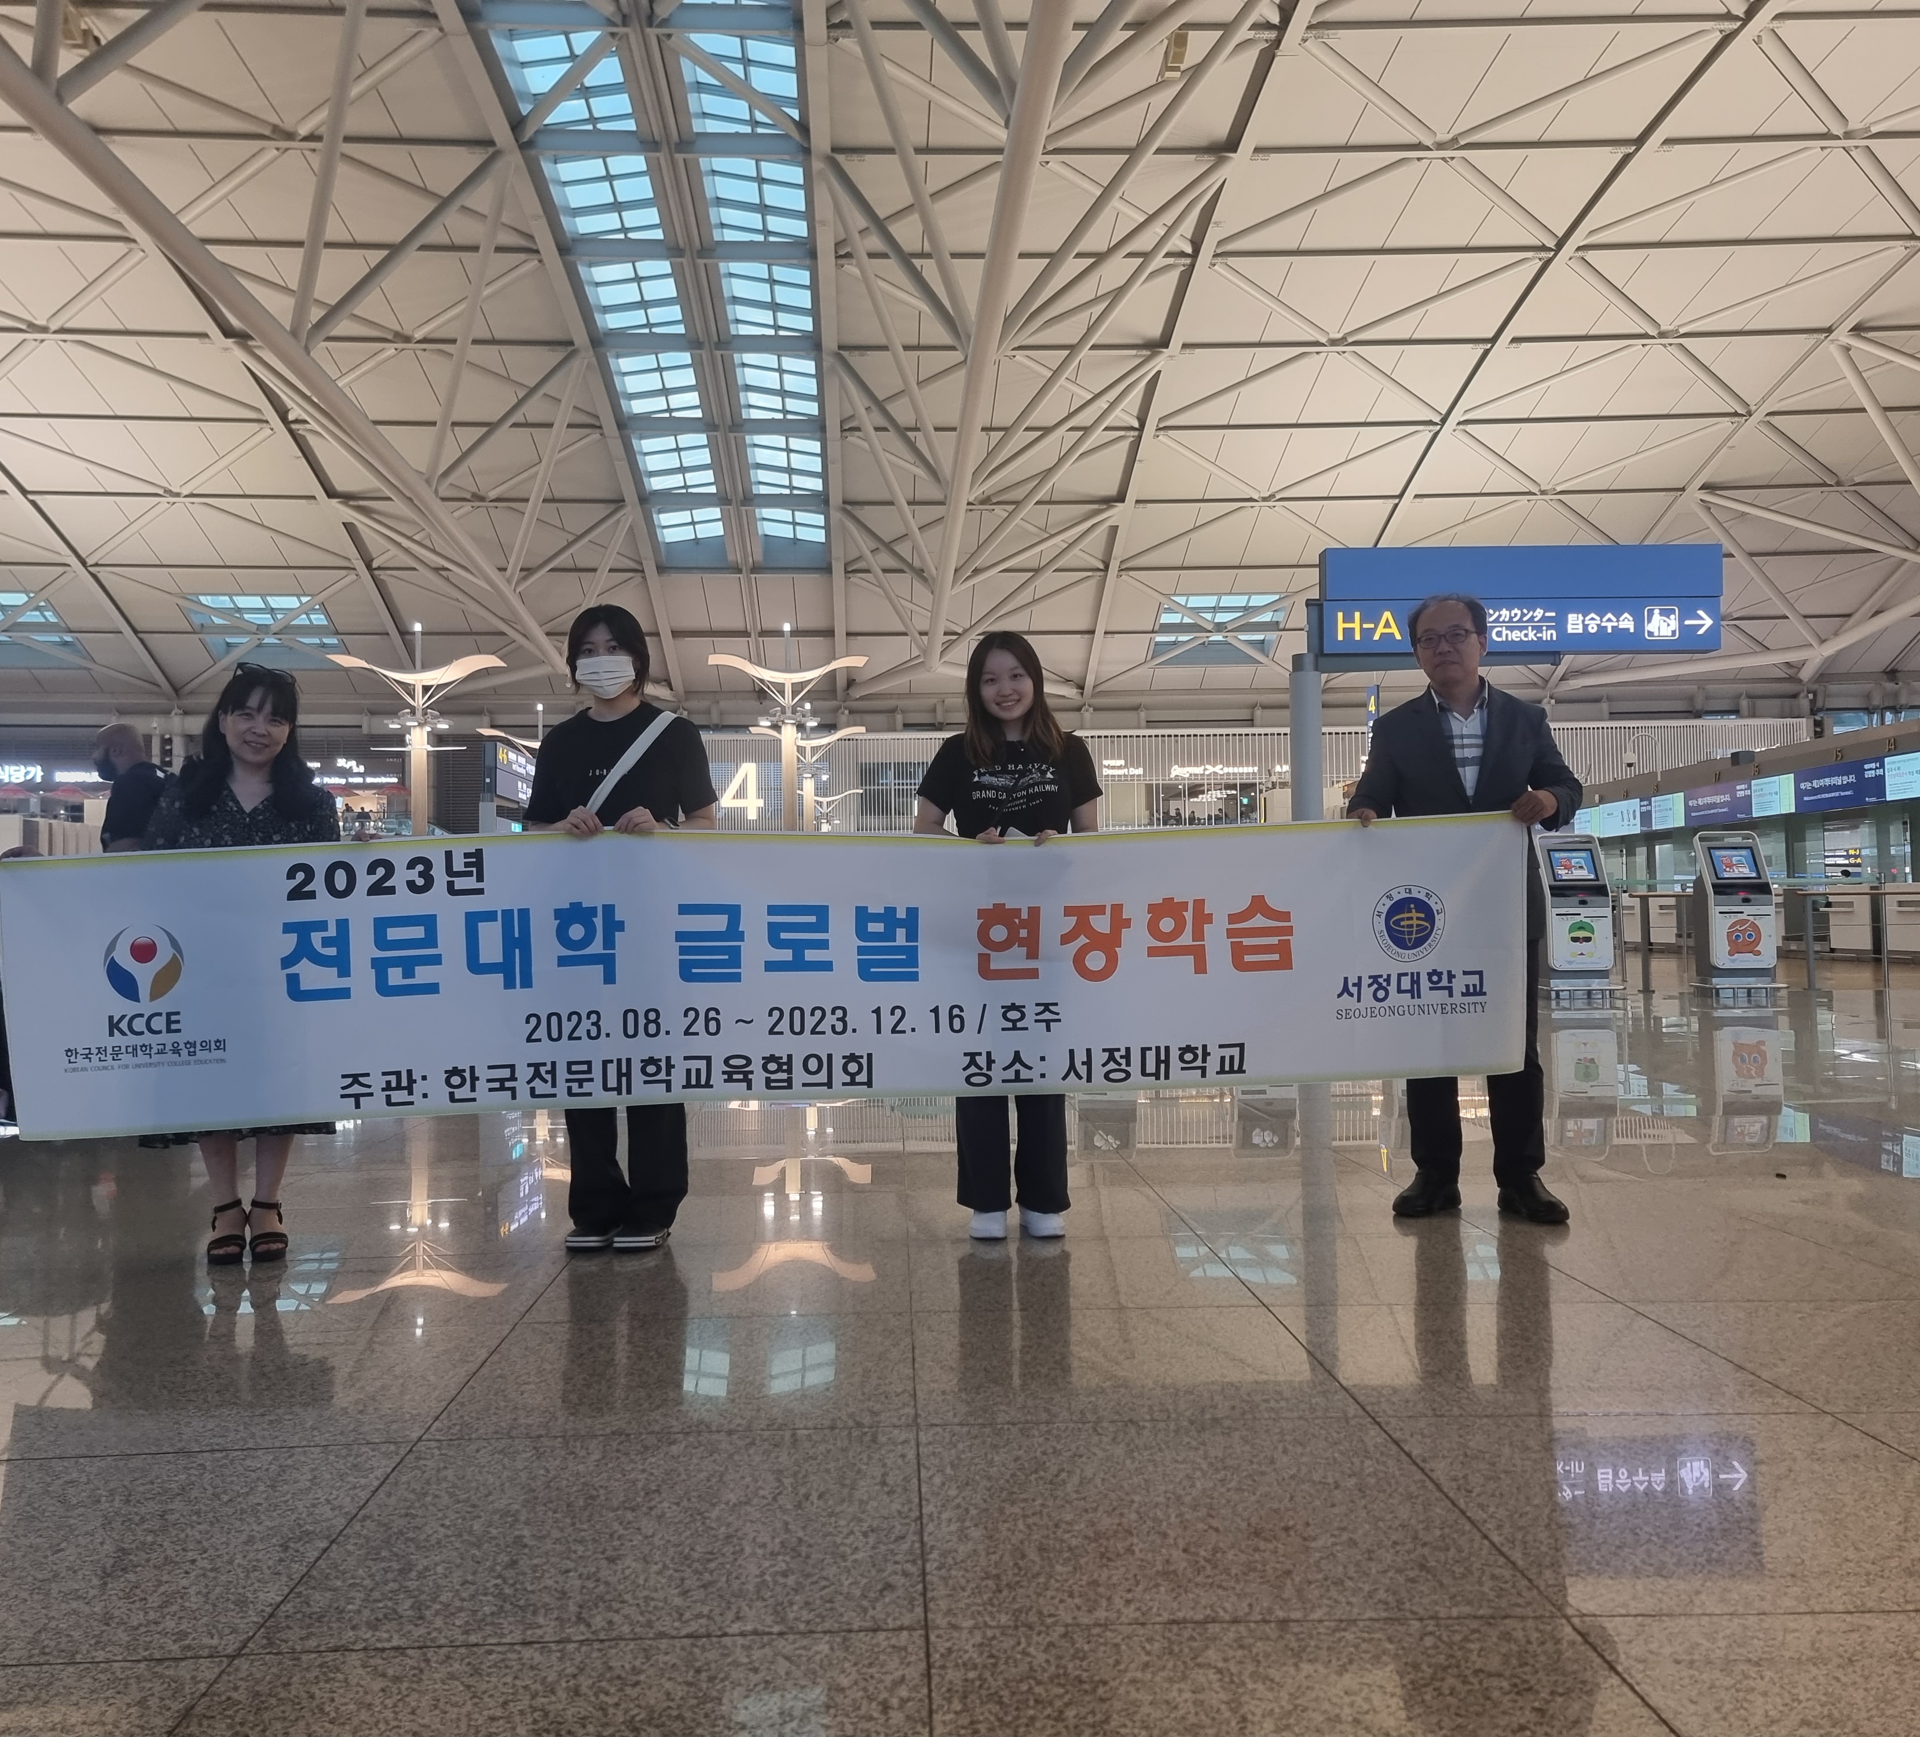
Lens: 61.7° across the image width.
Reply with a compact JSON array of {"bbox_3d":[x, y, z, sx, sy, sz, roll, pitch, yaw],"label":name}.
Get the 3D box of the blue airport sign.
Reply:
[{"bbox_3d":[3.404,-1.614,9.800,2.430,0.680,0.230,-1,-2,-3],"label":"blue airport sign"}]

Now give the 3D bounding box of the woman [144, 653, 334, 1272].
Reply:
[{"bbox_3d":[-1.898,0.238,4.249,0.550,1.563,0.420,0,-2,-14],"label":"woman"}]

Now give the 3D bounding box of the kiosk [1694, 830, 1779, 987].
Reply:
[{"bbox_3d":[7.593,0.446,15.669,0.640,1.570,0.520,-1,-2,-3],"label":"kiosk"}]

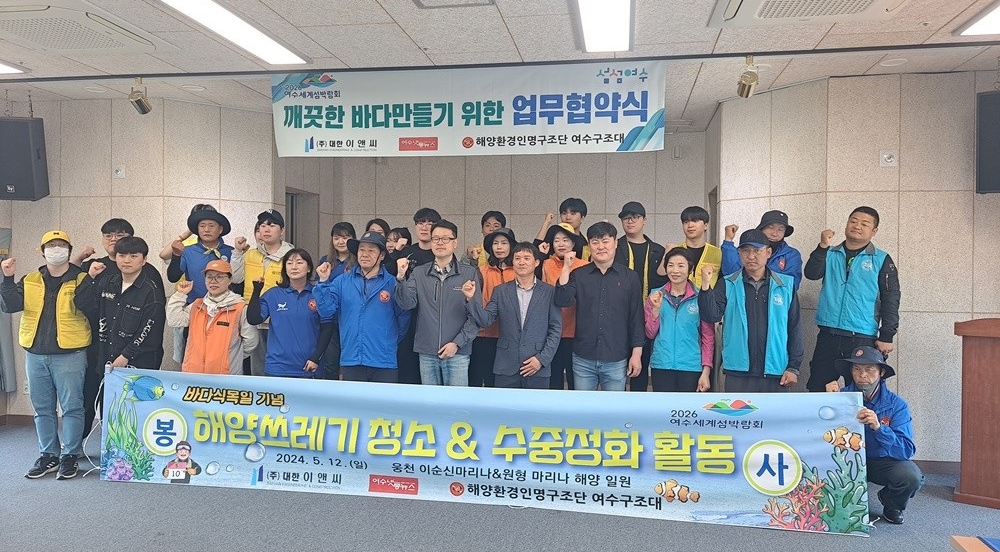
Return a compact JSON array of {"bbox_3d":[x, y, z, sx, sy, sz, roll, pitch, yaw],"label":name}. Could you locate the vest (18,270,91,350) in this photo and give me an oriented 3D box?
[{"bbox_3d":[-3.280,0.251,5.117,0.460,0.560,0.280,1,1,-14],"label":"vest"}]

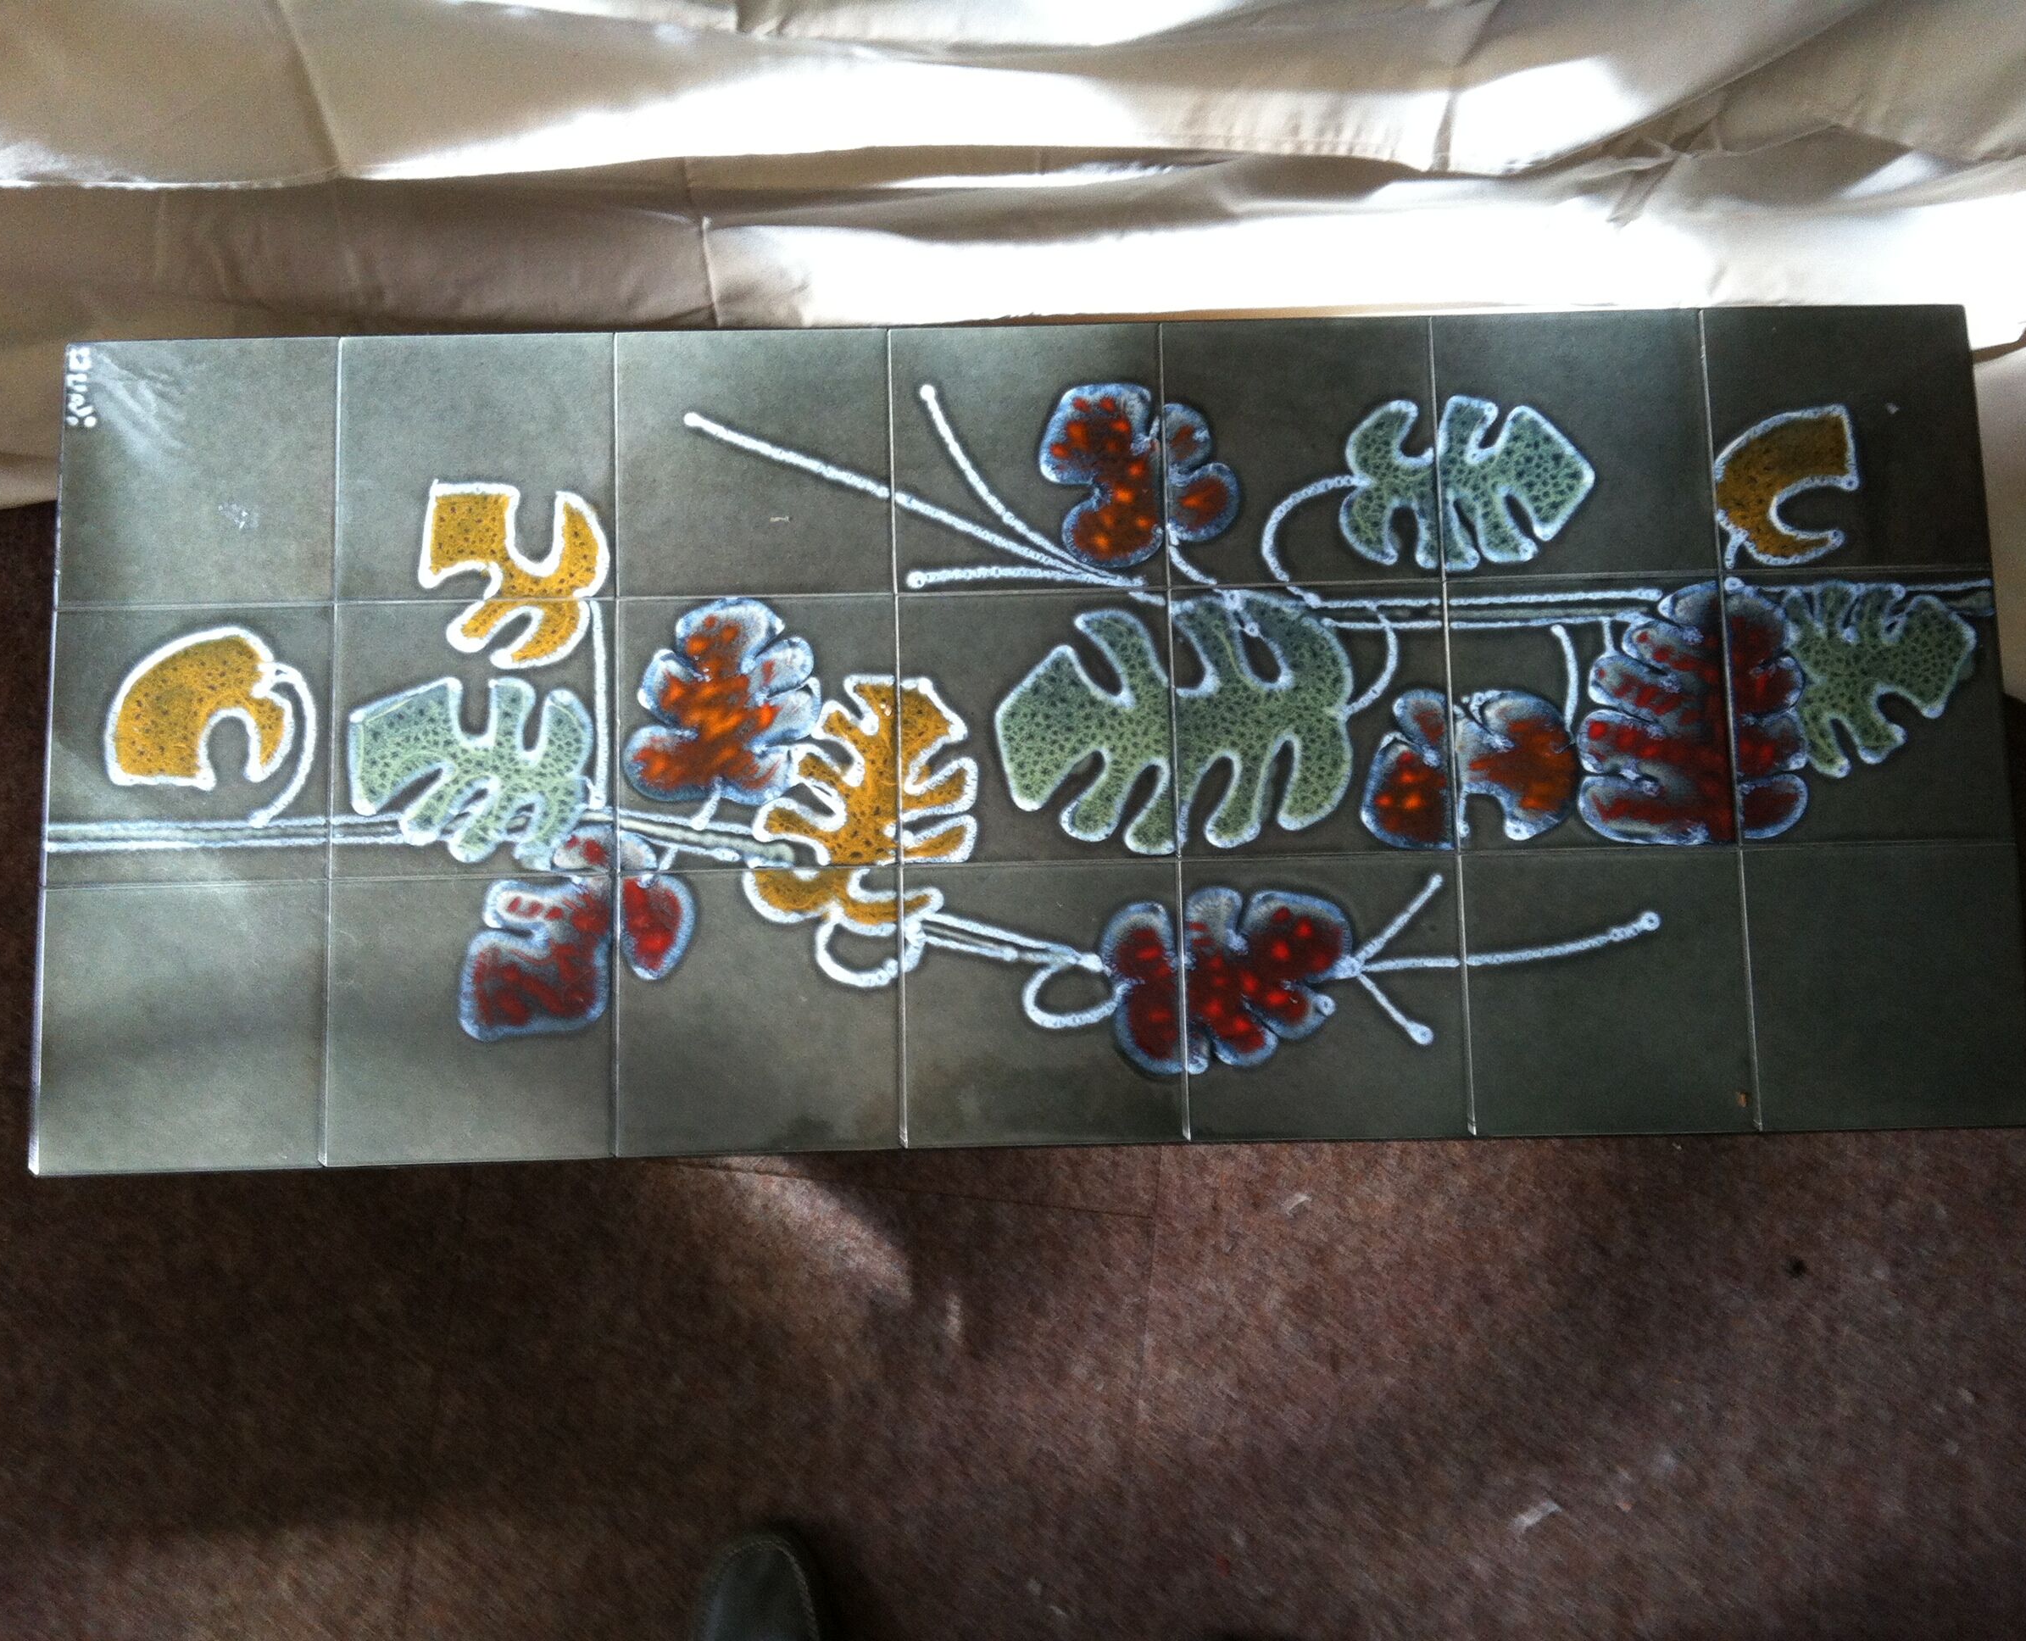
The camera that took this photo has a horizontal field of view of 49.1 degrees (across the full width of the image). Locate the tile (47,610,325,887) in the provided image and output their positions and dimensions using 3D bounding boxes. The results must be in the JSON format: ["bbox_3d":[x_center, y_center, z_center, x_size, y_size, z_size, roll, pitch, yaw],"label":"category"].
[{"bbox_3d":[-0.438,-0.040,1.189,0.150,0.010,0.150,-1,82,-1],"label":"tile"}]

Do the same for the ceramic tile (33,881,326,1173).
[{"bbox_3d":[-0.434,0.108,1.168,0.150,0.010,0.150,-1,82,-1],"label":"ceramic tile"}]

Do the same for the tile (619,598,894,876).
[{"bbox_3d":[-0.138,-0.047,1.194,0.150,0.010,0.150,-1,81,-1],"label":"tile"}]

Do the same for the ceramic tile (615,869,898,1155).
[{"bbox_3d":[-0.134,0.101,1.172,0.150,0.010,0.150,-1,81,-1],"label":"ceramic tile"}]

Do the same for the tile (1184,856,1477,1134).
[{"bbox_3d":[0.166,0.094,1.178,0.150,0.010,0.150,-1,82,-1],"label":"tile"}]

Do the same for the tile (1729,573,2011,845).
[{"bbox_3d":[0.462,-0.061,1.205,0.150,0.010,0.150,-1,82,-1],"label":"tile"}]

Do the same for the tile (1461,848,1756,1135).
[{"bbox_3d":[0.316,0.091,1.180,0.150,0.010,0.150,-1,82,-1],"label":"tile"}]

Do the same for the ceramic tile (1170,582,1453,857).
[{"bbox_3d":[0.162,-0.054,1.200,0.150,0.010,0.150,-1,81,-1],"label":"ceramic tile"}]

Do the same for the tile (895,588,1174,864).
[{"bbox_3d":[0.012,-0.051,1.197,0.150,0.010,0.150,-1,82,-1],"label":"tile"}]

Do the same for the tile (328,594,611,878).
[{"bbox_3d":[-0.288,-0.044,1.192,0.150,0.010,0.150,-1,82,-1],"label":"tile"}]

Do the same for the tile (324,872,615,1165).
[{"bbox_3d":[-0.284,0.104,1.169,0.150,0.010,0.150,-1,81,-1],"label":"tile"}]

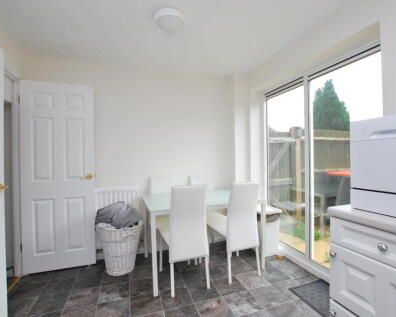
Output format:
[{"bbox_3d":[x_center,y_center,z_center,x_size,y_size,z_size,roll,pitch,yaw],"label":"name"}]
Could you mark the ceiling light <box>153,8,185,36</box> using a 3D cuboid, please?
[{"bbox_3d":[-0.240,-1.096,1.630,0.270,0.080,0.270,-1,0,0],"label":"ceiling light"}]

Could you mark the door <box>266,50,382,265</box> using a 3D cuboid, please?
[{"bbox_3d":[1.169,0.138,2.102,0.100,2.050,1.450,-1,0,-19],"label":"door"}]

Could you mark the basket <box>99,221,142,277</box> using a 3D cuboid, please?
[{"bbox_3d":[-0.833,0.951,2.127,0.455,0.490,0.455,-1,0,-19],"label":"basket"}]

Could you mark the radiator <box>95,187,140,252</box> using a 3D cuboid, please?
[{"bbox_3d":[-0.939,0.675,2.340,0.480,0.670,0.090,-1,0,-19],"label":"radiator"}]

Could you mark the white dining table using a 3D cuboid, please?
[{"bbox_3d":[0.040,0.816,2.255,1.180,0.740,0.750,-1,0,-19],"label":"white dining table"}]

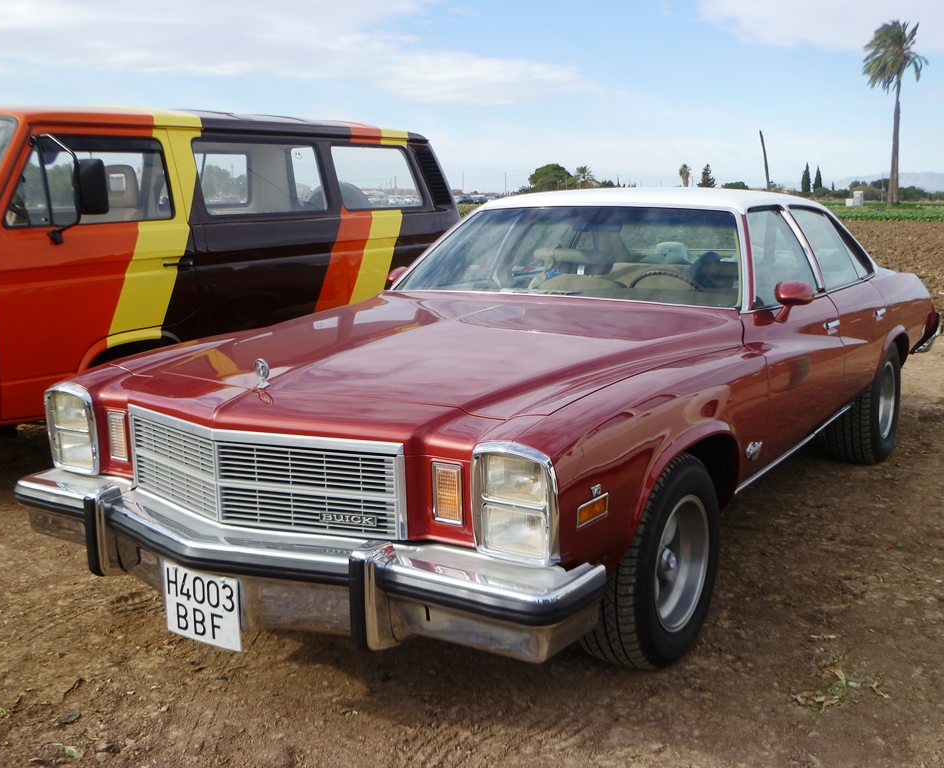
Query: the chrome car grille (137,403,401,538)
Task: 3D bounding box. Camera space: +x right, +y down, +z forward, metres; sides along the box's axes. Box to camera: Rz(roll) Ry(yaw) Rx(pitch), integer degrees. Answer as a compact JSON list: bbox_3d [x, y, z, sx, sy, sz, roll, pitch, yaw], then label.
[{"bbox_3d":[-0.595,0.222,2.546,0.960,0.252,0.153,6,12,32],"label":"chrome car grille"}]

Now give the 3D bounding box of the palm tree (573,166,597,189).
[{"bbox_3d":[27.323,-48.692,243.710,5.965,7.843,5.965,1,11,6],"label":"palm tree"}]

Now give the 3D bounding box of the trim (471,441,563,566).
[{"bbox_3d":[0.123,0.258,2.233,0.243,0.272,0.114,6,12,32],"label":"trim"}]

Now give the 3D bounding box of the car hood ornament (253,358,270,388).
[{"bbox_3d":[-0.541,-0.030,2.590,0.063,0.081,0.045,6,12,32],"label":"car hood ornament"}]

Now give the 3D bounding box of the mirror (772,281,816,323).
[{"bbox_3d":[1.147,-0.297,3.579,0.144,0.149,0.114,6,12,32],"label":"mirror"}]

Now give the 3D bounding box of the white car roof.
[{"bbox_3d":[0.899,-0.867,4.751,1.257,0.129,1.505,6,12,32],"label":"white car roof"}]

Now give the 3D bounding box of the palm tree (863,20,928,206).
[{"bbox_3d":[39.206,-25.236,94.376,6.786,16.902,6.786,4,11,22],"label":"palm tree"}]

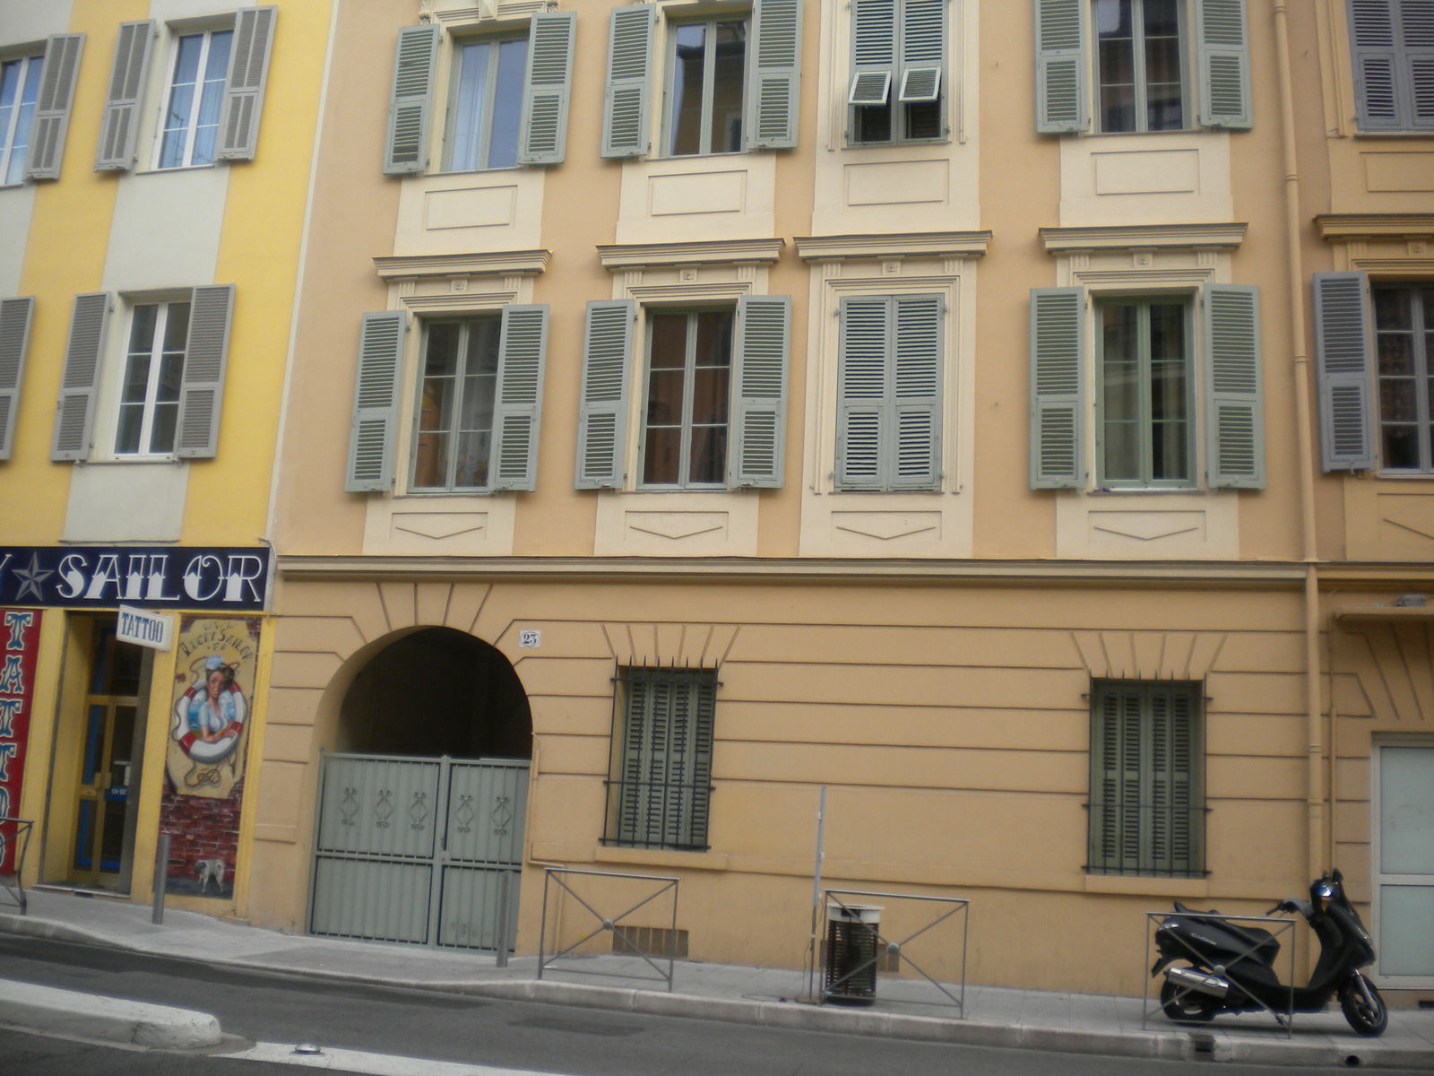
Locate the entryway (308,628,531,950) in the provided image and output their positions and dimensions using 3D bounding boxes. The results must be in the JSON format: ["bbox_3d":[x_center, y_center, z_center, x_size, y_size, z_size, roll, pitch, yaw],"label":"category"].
[{"bbox_3d":[-3.167,2.639,15.661,2.490,3.355,0.500,0,-12,13],"label":"entryway"}]

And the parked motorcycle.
[{"bbox_3d":[4.325,3.216,11.424,1.794,1.239,0.720,-2,-12,21],"label":"parked motorcycle"}]

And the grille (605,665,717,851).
[{"bbox_3d":[-0.573,2.218,14.836,1.103,1.864,0.080,0,-12,13],"label":"grille"}]

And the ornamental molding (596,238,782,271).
[{"bbox_3d":[-0.281,-3.007,15.437,2.050,0.207,0.220,0,-11,13],"label":"ornamental molding"}]

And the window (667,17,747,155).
[{"bbox_3d":[-0.094,-5.159,16.548,1.017,1.685,0.120,0,-12,13],"label":"window"}]

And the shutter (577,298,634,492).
[{"bbox_3d":[-1.220,-1.571,15.797,0.531,2.136,0.060,0,-12,13],"label":"shutter"}]

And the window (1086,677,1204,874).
[{"bbox_3d":[4.017,2.231,13.550,1.060,1.836,0.180,0,-11,13],"label":"window"}]

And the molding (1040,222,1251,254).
[{"bbox_3d":[4.217,-2.953,14.388,2.018,0.207,0.220,0,-11,13],"label":"molding"}]

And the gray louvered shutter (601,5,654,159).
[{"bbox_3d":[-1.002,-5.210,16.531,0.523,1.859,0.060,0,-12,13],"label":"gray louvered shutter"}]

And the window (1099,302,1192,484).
[{"bbox_3d":[4.346,-1.488,14.709,0.966,2.022,0.120,0,-12,13],"label":"window"}]

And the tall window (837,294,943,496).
[{"bbox_3d":[1.800,-1.521,15.127,1.101,2.131,0.120,0,-12,13],"label":"tall window"}]

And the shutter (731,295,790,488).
[{"bbox_3d":[0.465,-1.518,14.966,0.527,2.070,0.055,1,-11,10],"label":"shutter"}]

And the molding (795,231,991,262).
[{"bbox_3d":[1.815,-2.985,14.950,2.045,0.208,0.220,0,-11,13],"label":"molding"}]

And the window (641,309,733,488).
[{"bbox_3d":[-0.310,-1.531,15.815,1.050,2.070,0.120,0,-12,13],"label":"window"}]

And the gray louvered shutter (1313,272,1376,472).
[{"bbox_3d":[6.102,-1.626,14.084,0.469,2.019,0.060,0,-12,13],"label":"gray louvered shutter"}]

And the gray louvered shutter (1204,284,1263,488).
[{"bbox_3d":[4.966,-1.462,13.913,0.527,2.070,0.055,1,-11,10],"label":"gray louvered shutter"}]

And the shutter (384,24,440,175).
[{"bbox_3d":[-3.494,-5.033,16.622,0.527,1.870,0.055,0,-12,15],"label":"shutter"}]

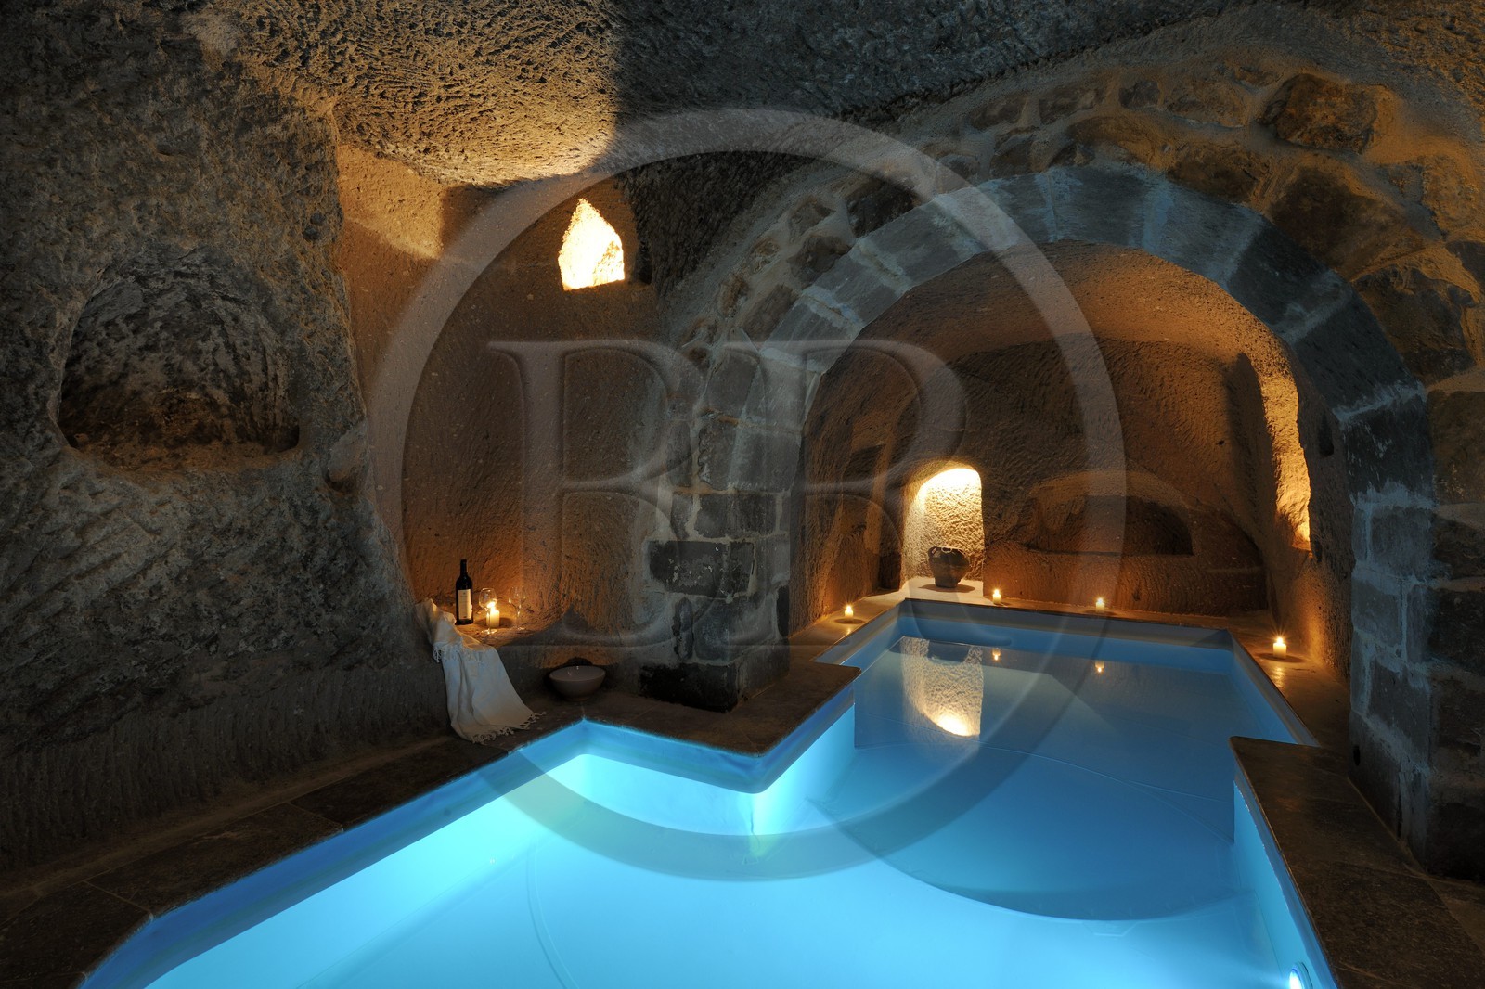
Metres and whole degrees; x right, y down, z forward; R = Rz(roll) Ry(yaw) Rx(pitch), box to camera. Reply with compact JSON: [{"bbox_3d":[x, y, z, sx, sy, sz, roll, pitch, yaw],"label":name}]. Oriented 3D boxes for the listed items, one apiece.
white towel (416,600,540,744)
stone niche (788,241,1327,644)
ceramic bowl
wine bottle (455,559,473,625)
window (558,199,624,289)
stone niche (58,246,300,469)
[{"bbox_3d":[-1.120,0.707,2.810,0.360,0.420,0.550,-2,3,-43],"label":"white towel"},{"bbox_3d":[1.836,-0.144,3.894,2.550,2.030,2.000,1,3,29],"label":"stone niche"},{"bbox_3d":[-0.749,0.868,3.000,0.247,0.120,0.247,0,2,-14],"label":"ceramic bowl"},{"bbox_3d":[-1.348,0.475,3.200,0.075,0.310,0.075,-1,2,-23],"label":"wine bottle"},{"bbox_3d":[-0.744,-1.227,3.231,0.380,0.420,0.200,1,3,29],"label":"window"},{"bbox_3d":[-1.830,-0.430,2.120,0.330,0.680,0.600,1,2,31],"label":"stone niche"}]

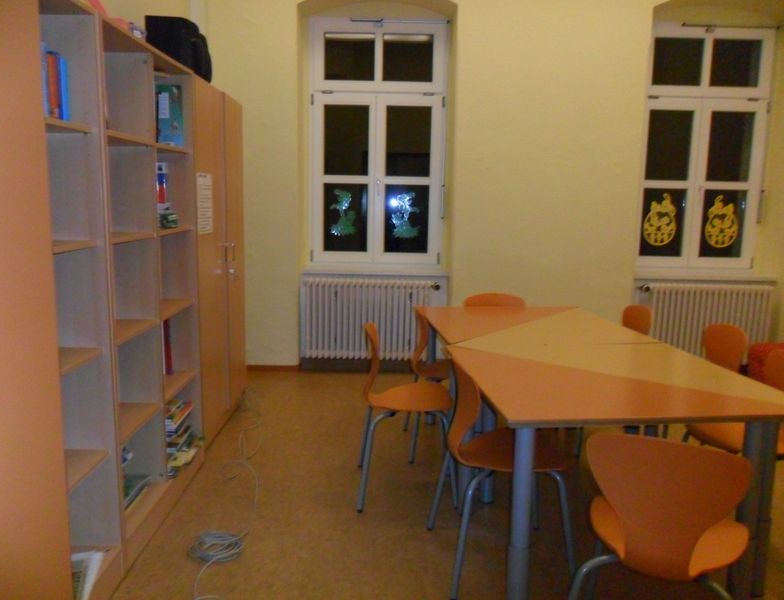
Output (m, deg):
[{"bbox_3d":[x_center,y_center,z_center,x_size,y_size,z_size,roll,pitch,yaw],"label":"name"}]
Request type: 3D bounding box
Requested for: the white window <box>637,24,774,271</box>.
[{"bbox_3d":[2.433,-1.153,4.992,1.053,1.897,0.120,1,9,-1],"label":"white window"}]

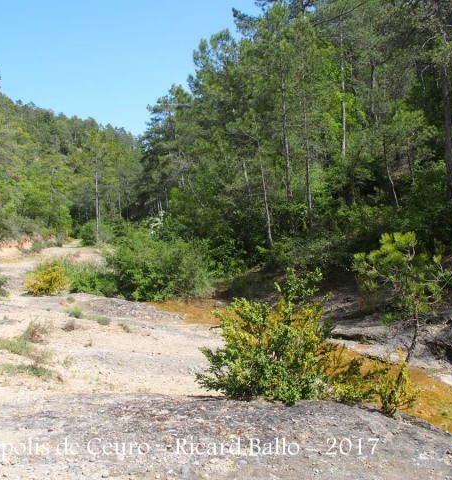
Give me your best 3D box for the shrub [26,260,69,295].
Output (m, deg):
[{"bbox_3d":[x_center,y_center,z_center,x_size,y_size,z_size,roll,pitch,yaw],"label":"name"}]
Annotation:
[{"bbox_3d":[-4.230,0.910,12.200,1.030,0.830,0.950,0,2,0],"label":"shrub"}]

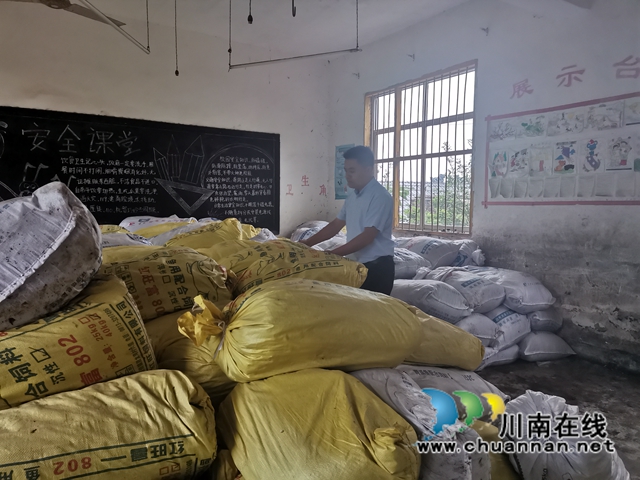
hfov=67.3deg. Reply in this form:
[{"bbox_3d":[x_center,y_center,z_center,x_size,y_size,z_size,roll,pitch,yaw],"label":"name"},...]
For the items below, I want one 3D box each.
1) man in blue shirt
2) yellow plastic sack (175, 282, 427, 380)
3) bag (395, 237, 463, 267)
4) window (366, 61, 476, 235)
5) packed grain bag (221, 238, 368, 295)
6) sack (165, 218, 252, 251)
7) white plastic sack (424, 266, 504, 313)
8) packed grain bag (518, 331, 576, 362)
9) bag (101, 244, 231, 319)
[{"bbox_3d":[0.166,0.230,2.967,0.540,1.670,0.480,-1,5,-25],"label":"man in blue shirt"},{"bbox_3d":[-0.069,0.311,1.690,0.820,0.310,0.390,0,4,-14],"label":"yellow plastic sack"},{"bbox_3d":[1.076,0.139,4.950,0.450,0.250,0.720,-4,6,-45],"label":"bag"},{"bbox_3d":[1.136,-0.991,5.711,0.120,1.777,1.814,-2,5,-32],"label":"window"},{"bbox_3d":[-0.135,0.145,2.450,0.760,0.280,0.430,-1,4,-17],"label":"packed grain bag"},{"bbox_3d":[-0.761,-0.017,3.250,0.660,0.260,0.420,-2,5,-32],"label":"sack"},{"bbox_3d":[1.290,0.444,4.445,0.480,0.250,0.700,-4,10,-42],"label":"white plastic sack"},{"bbox_3d":[1.874,0.891,4.220,0.430,0.220,0.660,-1,4,-16],"label":"packed grain bag"},{"bbox_3d":[-0.793,0.214,2.420,0.750,0.300,0.420,0,4,-8],"label":"bag"}]

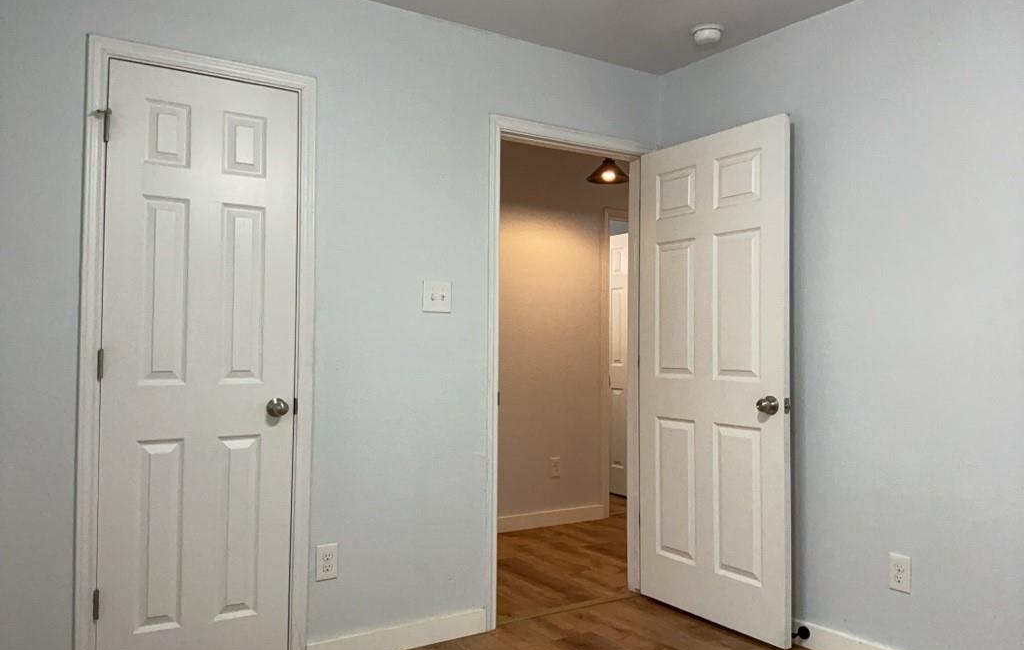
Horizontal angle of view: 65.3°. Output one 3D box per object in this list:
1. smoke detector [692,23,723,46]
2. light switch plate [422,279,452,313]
[{"bbox_3d":[0.809,-1.195,3.297,0.130,0.047,0.130,0,-2,0],"label":"smoke detector"},{"bbox_3d":[-0.292,-0.112,3.162,0.124,0.125,0.012,2,-2,-33],"label":"light switch plate"}]

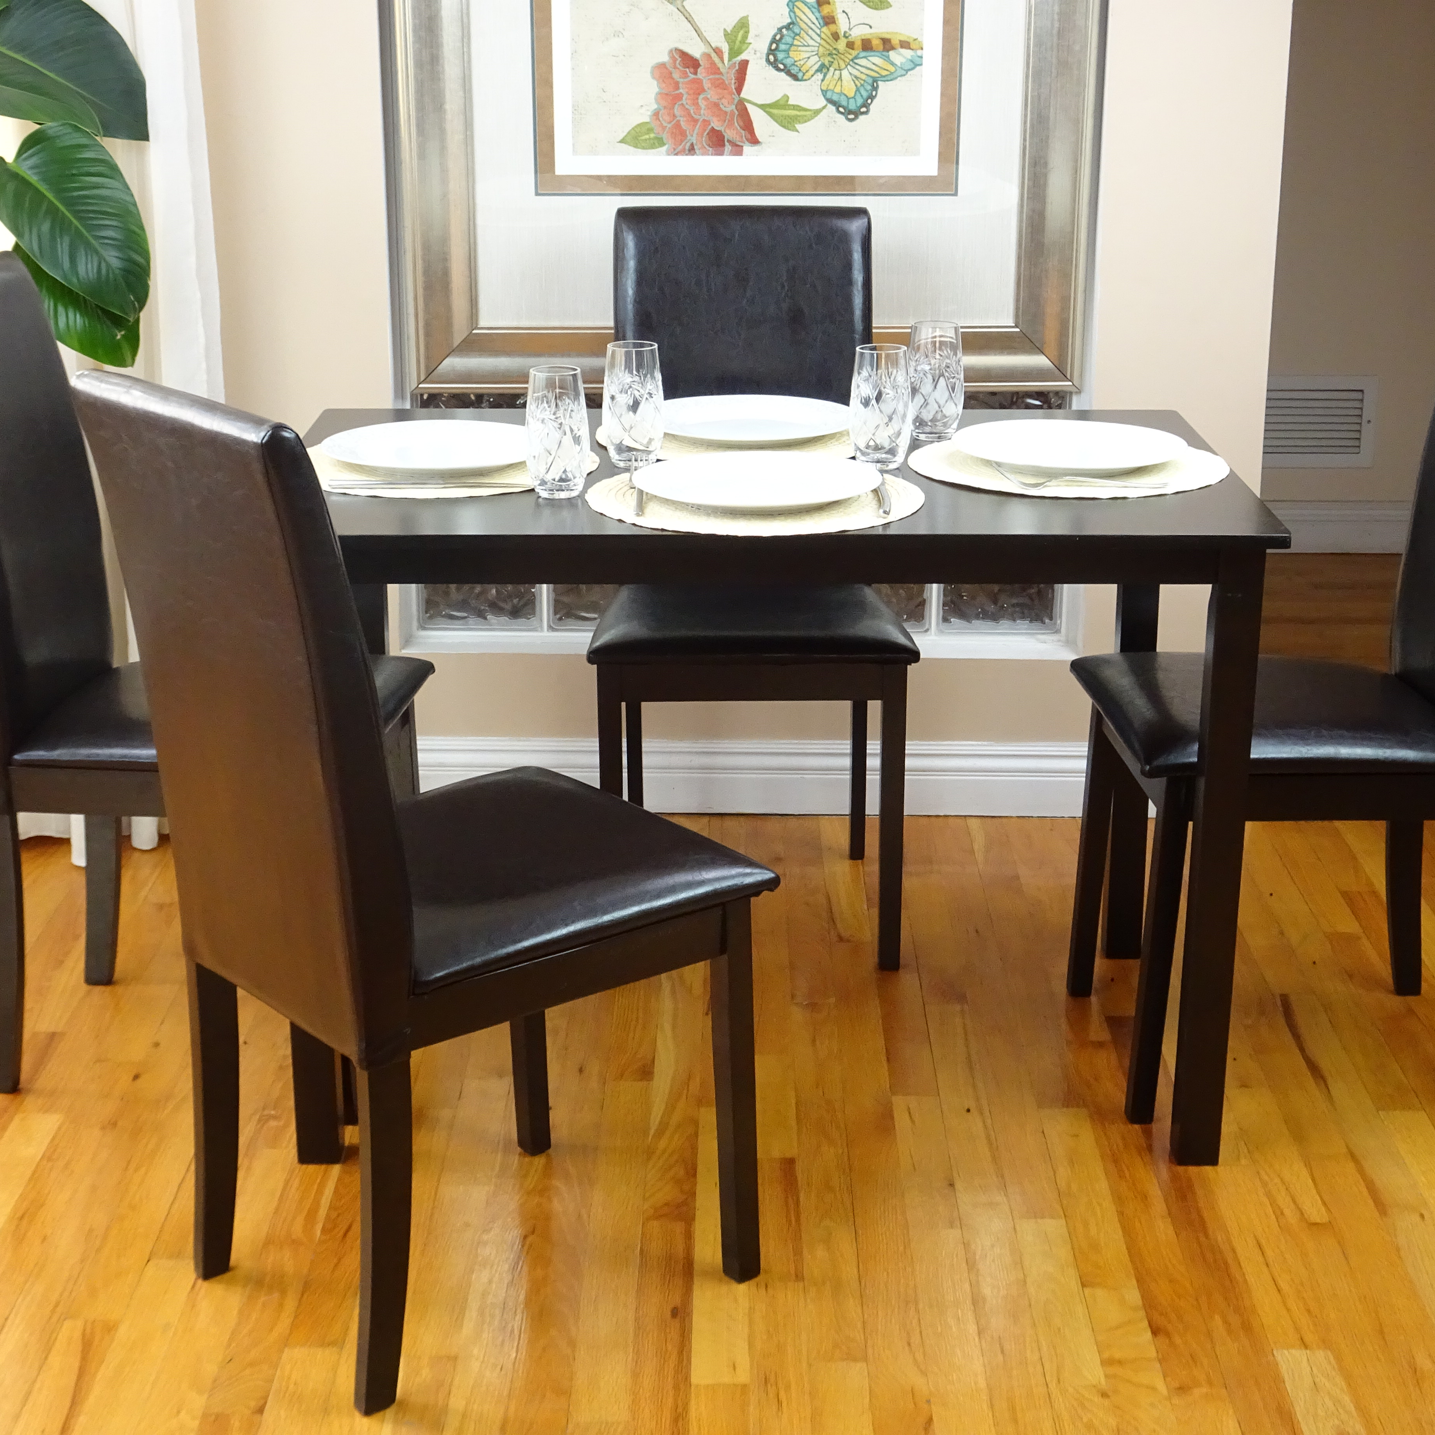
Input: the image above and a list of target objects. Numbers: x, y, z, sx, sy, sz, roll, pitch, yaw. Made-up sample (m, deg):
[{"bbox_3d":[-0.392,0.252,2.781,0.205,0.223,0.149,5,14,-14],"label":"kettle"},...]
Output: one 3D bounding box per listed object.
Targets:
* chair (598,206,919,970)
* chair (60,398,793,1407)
[{"bbox_3d":[0.048,-0.189,3.355,0.428,0.956,0.524,0,18,0],"label":"chair"},{"bbox_3d":[-0.274,0.127,2.388,0.524,0.956,0.428,-14,23,-37],"label":"chair"}]

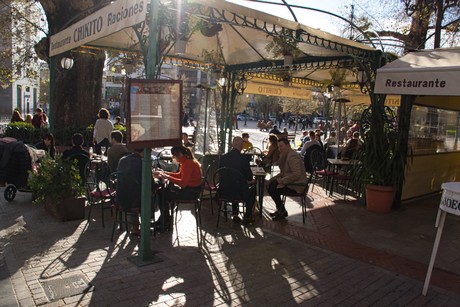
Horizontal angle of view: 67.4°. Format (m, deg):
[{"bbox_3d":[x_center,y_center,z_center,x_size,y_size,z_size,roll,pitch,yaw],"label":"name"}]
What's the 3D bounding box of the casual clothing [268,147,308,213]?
[{"bbox_3d":[0.929,0.424,5.480,0.680,1.060,0.500,3,6,4],"label":"casual clothing"}]

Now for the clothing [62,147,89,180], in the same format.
[{"bbox_3d":[-2.392,0.146,5.466,0.480,0.600,0.330,3,6,-5],"label":"clothing"}]

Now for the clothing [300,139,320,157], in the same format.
[{"bbox_3d":[2.251,-0.083,9.531,0.500,0.600,0.400,1,6,-20],"label":"clothing"}]

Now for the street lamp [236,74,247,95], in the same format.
[{"bbox_3d":[0.337,-1.969,9.848,0.300,0.580,0.300,3,6,0],"label":"street lamp"}]

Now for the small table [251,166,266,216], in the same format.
[{"bbox_3d":[0.218,0.646,5.897,0.720,0.740,0.720,3,6,0],"label":"small table"}]

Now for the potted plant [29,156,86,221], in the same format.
[{"bbox_3d":[-2.561,0.471,5.181,0.820,0.860,0.750,0,7,-30],"label":"potted plant"}]

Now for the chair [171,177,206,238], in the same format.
[{"bbox_3d":[-0.573,0.652,4.776,0.520,0.880,0.470,3,6,0],"label":"chair"}]

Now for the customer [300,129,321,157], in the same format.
[{"bbox_3d":[2.046,0.121,8.655,0.500,1.300,0.750,5,7,12],"label":"customer"}]

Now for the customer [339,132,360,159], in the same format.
[{"bbox_3d":[3.136,0.151,8.852,0.500,1.320,0.750,2,7,-15],"label":"customer"}]

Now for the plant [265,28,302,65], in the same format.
[{"bbox_3d":[0.787,-1.515,4.957,0.540,0.530,0.480,4,6,8],"label":"plant"}]

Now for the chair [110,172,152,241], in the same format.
[{"bbox_3d":[-1.274,0.644,4.517,0.480,0.880,0.530,4,6,14],"label":"chair"}]

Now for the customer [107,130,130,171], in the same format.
[{"bbox_3d":[-1.787,0.296,5.489,0.500,1.320,0.750,-1,7,-35],"label":"customer"}]

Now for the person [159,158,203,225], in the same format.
[{"bbox_3d":[-0.683,0.531,4.764,0.600,0.930,0.440,3,6,0],"label":"person"}]

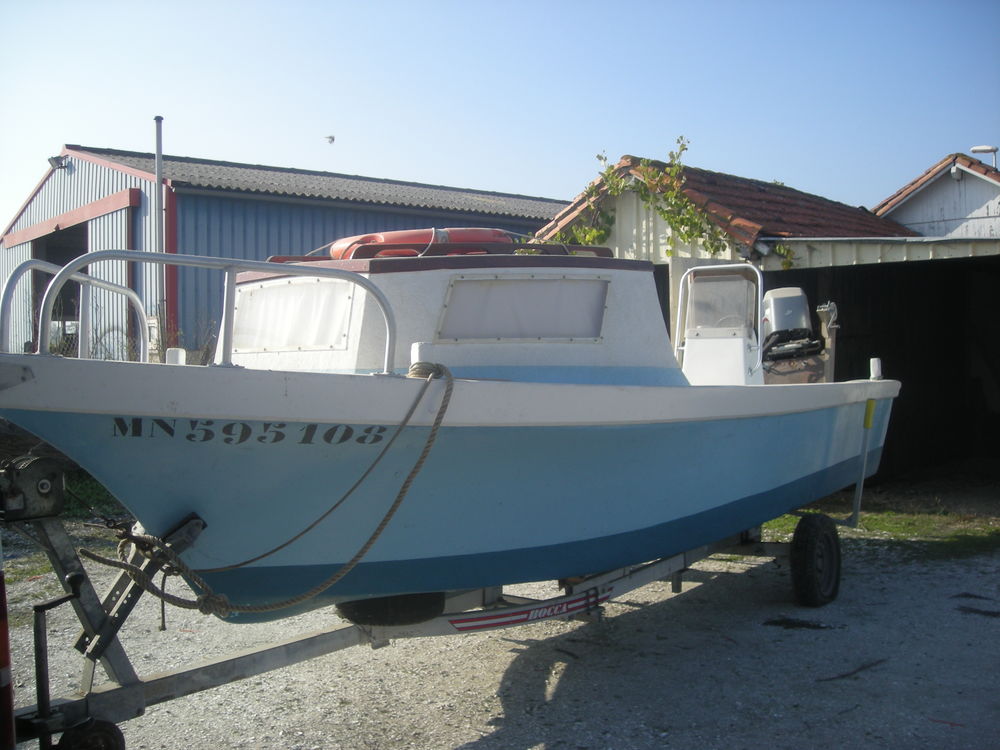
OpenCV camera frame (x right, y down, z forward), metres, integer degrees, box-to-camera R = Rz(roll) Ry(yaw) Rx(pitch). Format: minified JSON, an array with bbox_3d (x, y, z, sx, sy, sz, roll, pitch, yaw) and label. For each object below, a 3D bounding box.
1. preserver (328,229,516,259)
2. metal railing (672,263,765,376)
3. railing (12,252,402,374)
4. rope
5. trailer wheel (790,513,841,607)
[{"bbox_3d":[-0.328,-0.535,4.200,0.760,0.120,0.760,0,1,0],"label":"preserver"},{"bbox_3d":[1.505,-0.378,6.970,0.650,0.780,0.130,1,1,36],"label":"metal railing"},{"bbox_3d":[-1.139,-0.189,3.331,1.370,0.385,0.930,1,1,36],"label":"railing"},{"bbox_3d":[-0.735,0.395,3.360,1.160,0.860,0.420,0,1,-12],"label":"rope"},{"bbox_3d":[1.922,1.130,6.160,0.170,0.570,0.570,1,1,36],"label":"trailer wheel"}]

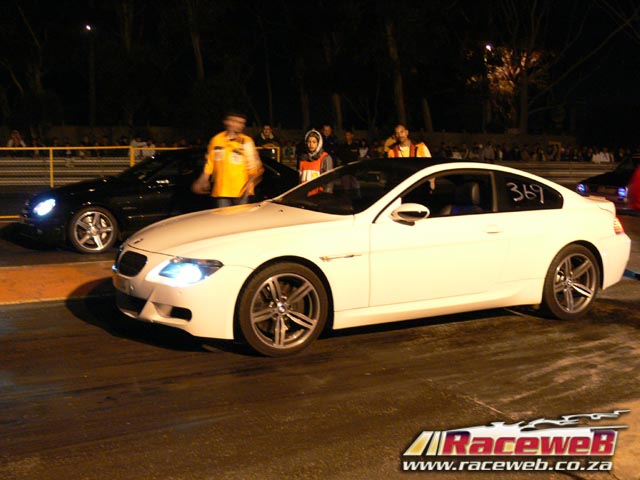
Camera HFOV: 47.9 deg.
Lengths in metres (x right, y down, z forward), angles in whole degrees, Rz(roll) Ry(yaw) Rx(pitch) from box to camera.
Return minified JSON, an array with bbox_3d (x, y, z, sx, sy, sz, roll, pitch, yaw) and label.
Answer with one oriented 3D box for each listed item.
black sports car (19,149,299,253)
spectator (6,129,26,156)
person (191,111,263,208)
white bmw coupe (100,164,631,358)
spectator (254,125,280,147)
[{"bbox_3d":[-2.000,-0.655,10.850,4.620,1.390,1.780,-2,7,-28],"label":"black sports car"},{"bbox_3d":[-8.000,-2.100,19.000,0.540,1.580,0.420,-2,7,-25],"label":"spectator"},{"bbox_3d":[-0.930,-0.370,7.200,0.660,1.780,0.380,2,7,7],"label":"person"},{"bbox_3d":[0.660,-0.030,6.300,4.860,1.375,1.870,-3,7,-29],"label":"white bmw coupe"},{"bbox_3d":[-1.090,-1.500,14.900,0.540,1.660,0.400,0,7,-9],"label":"spectator"}]

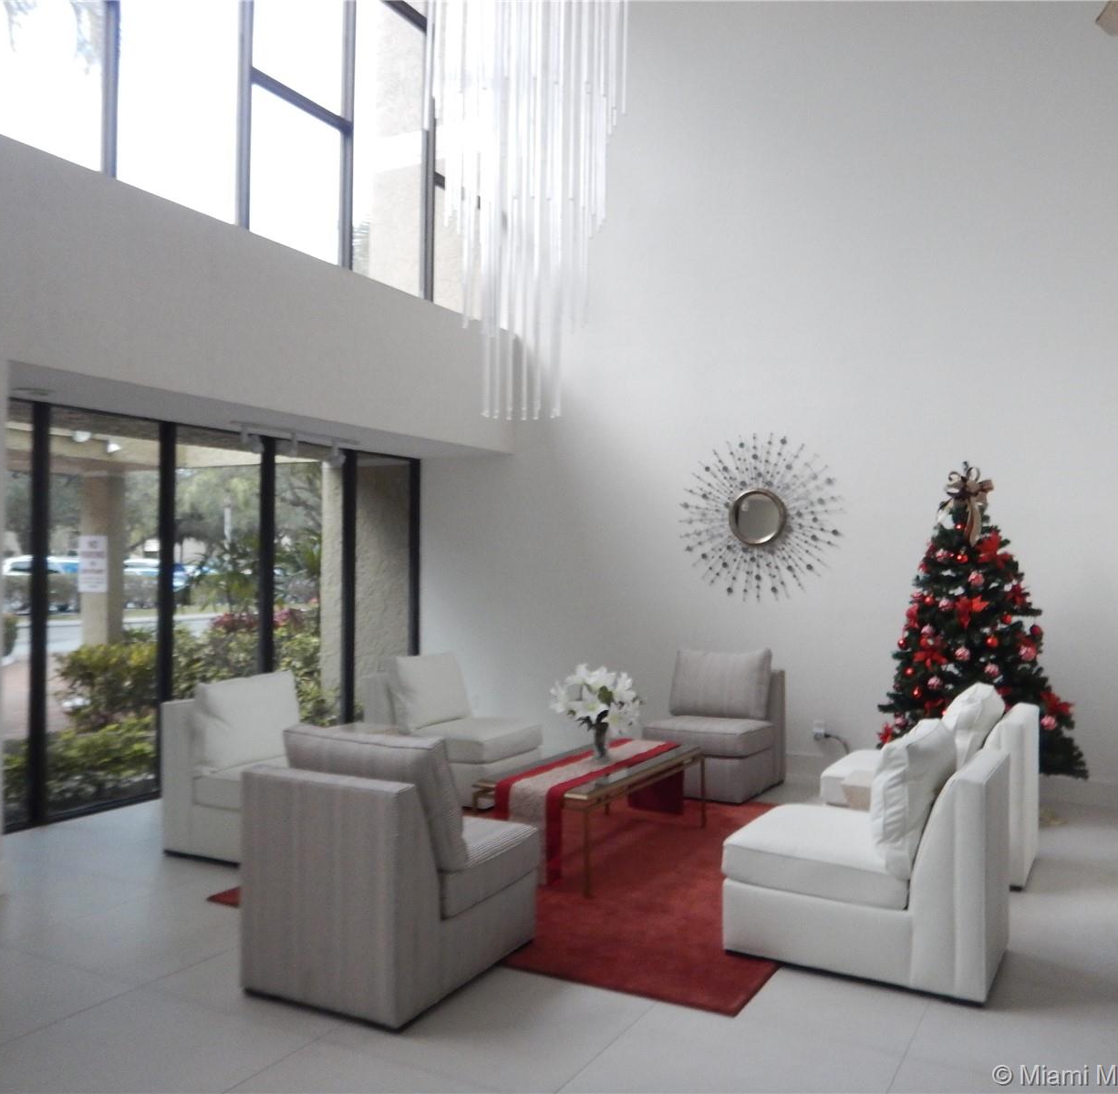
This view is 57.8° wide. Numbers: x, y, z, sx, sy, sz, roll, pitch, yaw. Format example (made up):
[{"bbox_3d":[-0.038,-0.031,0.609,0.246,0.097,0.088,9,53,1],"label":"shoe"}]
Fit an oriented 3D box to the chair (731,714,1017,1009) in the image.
[{"bbox_3d":[1.176,1.103,3.858,0.921,0.886,0.610,-1,-1,31],"label":"chair"}]

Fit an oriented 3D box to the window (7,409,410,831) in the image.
[{"bbox_3d":[-2.242,0.409,7.136,0.100,2.418,4.145,-1,-1,29],"label":"window"}]

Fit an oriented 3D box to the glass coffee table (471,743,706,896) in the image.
[{"bbox_3d":[0.210,1.348,5.262,0.603,0.456,1.441,-1,-1,29],"label":"glass coffee table"}]

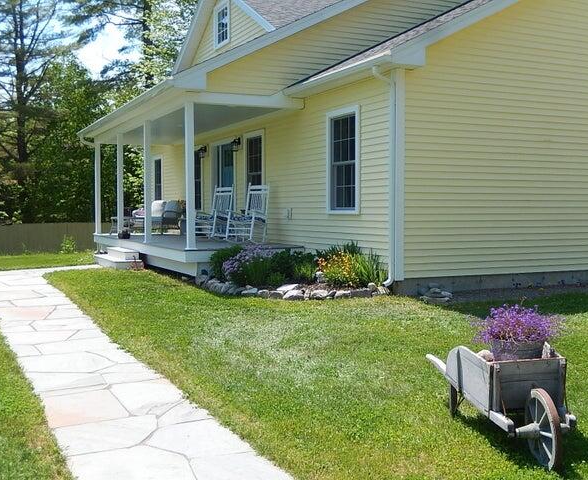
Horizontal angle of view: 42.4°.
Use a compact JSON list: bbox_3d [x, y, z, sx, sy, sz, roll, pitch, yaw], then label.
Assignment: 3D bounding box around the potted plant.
[{"bbox_3d":[1.370,0.664,4.600,0.530,0.530,0.510,0,2,-7],"label":"potted plant"}]

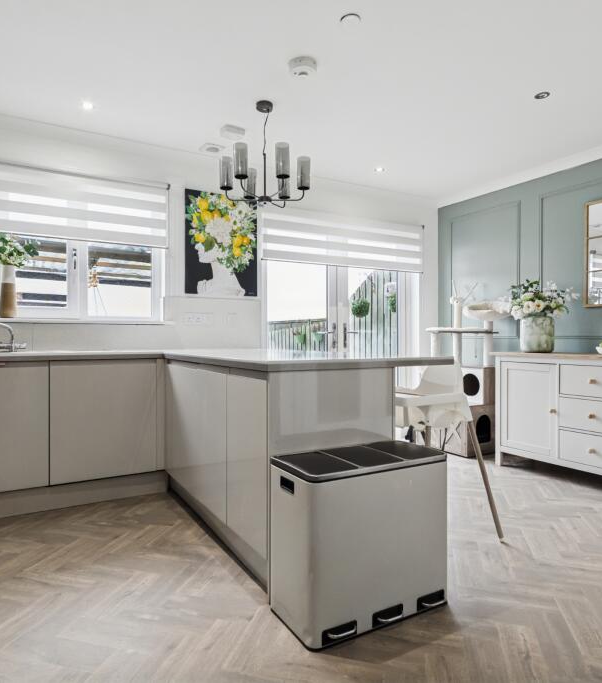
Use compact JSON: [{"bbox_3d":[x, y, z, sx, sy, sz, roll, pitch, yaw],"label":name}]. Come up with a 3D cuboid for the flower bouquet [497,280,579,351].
[{"bbox_3d":[1.877,-0.177,3.595,0.390,0.560,0.480,0,0,-31],"label":"flower bouquet"}]

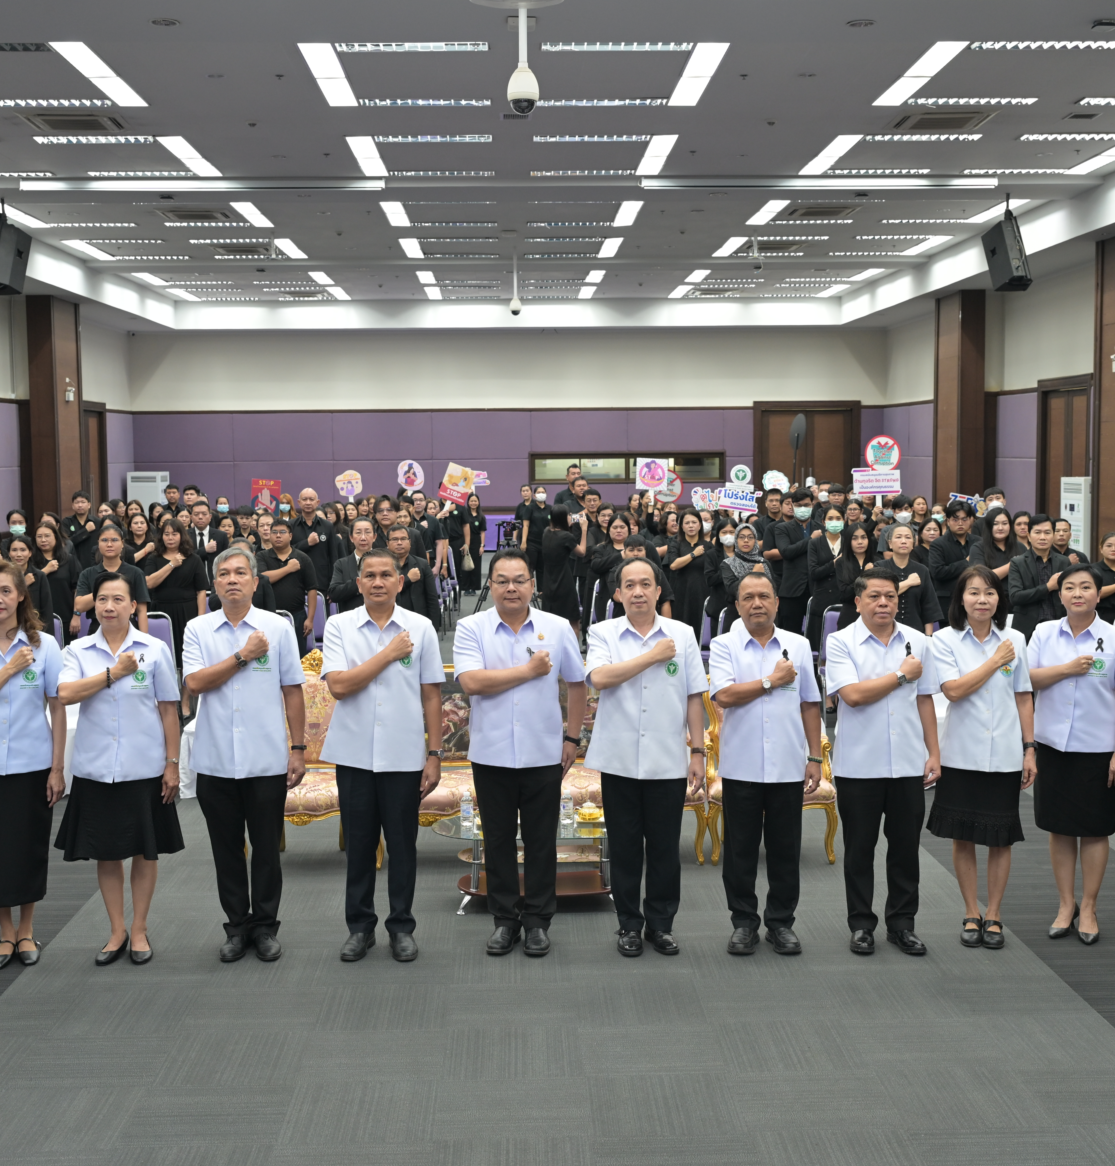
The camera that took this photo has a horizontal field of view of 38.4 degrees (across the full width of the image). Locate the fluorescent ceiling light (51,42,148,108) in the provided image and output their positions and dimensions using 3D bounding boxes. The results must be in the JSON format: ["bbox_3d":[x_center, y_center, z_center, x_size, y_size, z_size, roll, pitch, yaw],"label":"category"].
[{"bbox_3d":[-3.851,-4.283,13.586,0.260,0.080,2.369,-1,5,-2],"label":"fluorescent ceiling light"}]

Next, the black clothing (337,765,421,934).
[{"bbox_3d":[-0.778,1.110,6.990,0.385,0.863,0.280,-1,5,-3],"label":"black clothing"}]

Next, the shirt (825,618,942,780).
[{"bbox_3d":[1.414,0.500,6.949,0.514,0.691,0.290,-1,5,-10],"label":"shirt"}]

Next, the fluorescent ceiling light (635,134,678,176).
[{"bbox_3d":[1.071,-4.642,17.459,0.260,0.080,2.369,-1,5,-2],"label":"fluorescent ceiling light"}]

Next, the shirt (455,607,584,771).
[{"bbox_3d":[-0.168,0.441,6.920,0.578,0.676,0.330,-1,5,-2],"label":"shirt"}]

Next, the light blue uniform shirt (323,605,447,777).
[{"bbox_3d":[-0.752,0.446,6.901,0.533,0.699,0.310,-1,5,-4],"label":"light blue uniform shirt"}]

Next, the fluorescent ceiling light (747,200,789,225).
[{"bbox_3d":[2.867,-5.043,21.767,0.270,0.090,2.280,-1,5,-2],"label":"fluorescent ceiling light"}]

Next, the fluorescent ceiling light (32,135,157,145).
[{"bbox_3d":[-4.776,-4.612,16.693,1.230,0.090,0.290,-1,5,-2],"label":"fluorescent ceiling light"}]

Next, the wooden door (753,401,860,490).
[{"bbox_3d":[5.440,-2.330,34.961,2.330,3.170,0.150,0,5,-2],"label":"wooden door"}]

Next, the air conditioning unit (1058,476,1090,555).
[{"bbox_3d":[7.252,-0.544,21.678,0.620,1.777,0.580,-1,5,-11],"label":"air conditioning unit"}]

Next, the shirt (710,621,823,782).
[{"bbox_3d":[0.904,0.521,6.957,0.484,0.686,0.290,0,5,1],"label":"shirt"}]

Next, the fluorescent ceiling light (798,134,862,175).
[{"bbox_3d":[3.015,-4.733,17.771,0.280,0.080,2.380,0,5,-2],"label":"fluorescent ceiling light"}]

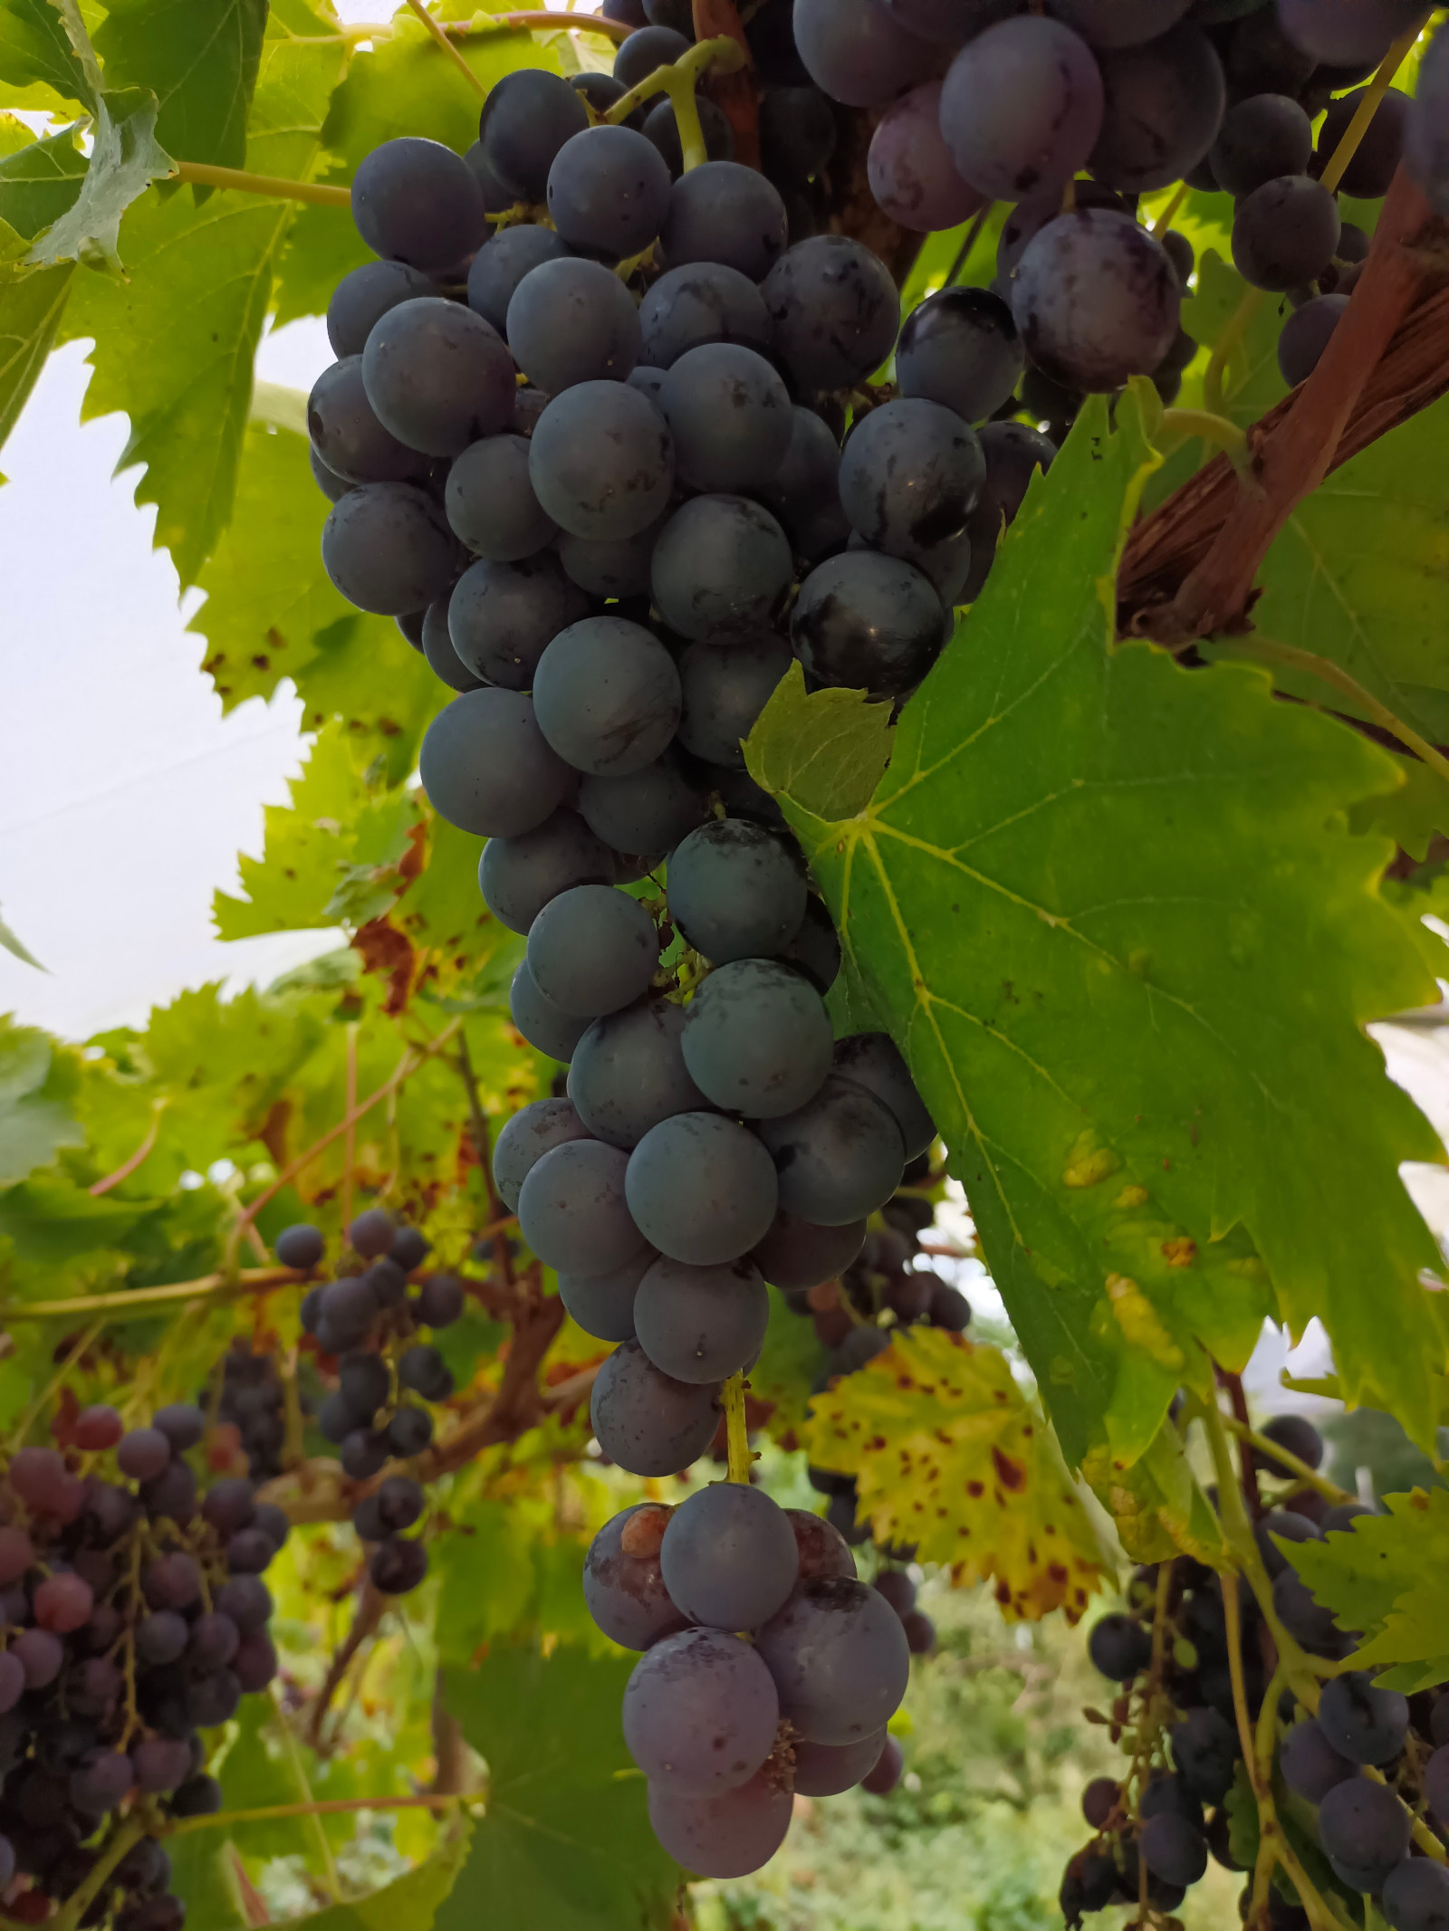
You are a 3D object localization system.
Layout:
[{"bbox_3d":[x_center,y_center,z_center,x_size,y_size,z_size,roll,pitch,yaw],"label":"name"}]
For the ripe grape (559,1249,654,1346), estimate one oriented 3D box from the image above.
[{"bbox_3d":[-0.016,0.049,0.216,0.020,0.020,0.020,0,-18,0],"label":"ripe grape"}]

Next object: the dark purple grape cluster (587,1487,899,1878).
[{"bbox_3d":[0.002,0.107,0.208,0.048,0.056,0.051,0,-18,0],"label":"dark purple grape cluster"}]

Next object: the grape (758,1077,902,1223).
[{"bbox_3d":[0.015,0.026,0.199,0.021,0.022,0.021,0,-16,0],"label":"grape"}]

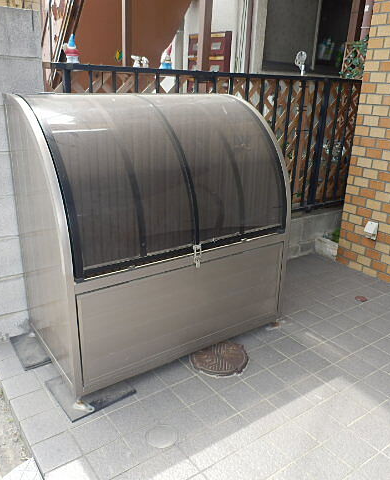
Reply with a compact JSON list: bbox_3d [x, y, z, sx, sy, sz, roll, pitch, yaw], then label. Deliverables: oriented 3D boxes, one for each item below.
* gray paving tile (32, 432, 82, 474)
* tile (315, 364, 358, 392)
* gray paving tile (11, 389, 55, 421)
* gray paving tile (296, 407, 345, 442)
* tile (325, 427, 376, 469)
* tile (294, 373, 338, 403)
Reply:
[{"bbox_3d":[-0.505,0.775,1.620,0.136,0.015,0.145,-13,24,-33],"label":"gray paving tile"},{"bbox_3d":[0.649,0.639,2.043,0.147,0.012,0.147,-12,24,-34],"label":"tile"},{"bbox_3d":[-0.671,0.682,1.832,0.147,0.012,0.147,-12,24,-34],"label":"gray paving tile"},{"bbox_3d":[0.493,0.737,1.771,0.147,0.020,0.147,-12,23,-33],"label":"gray paving tile"},{"bbox_3d":[0.580,0.777,1.651,0.146,0.016,0.146,-13,23,-33],"label":"tile"},{"bbox_3d":[0.529,0.668,1.969,0.147,0.020,0.147,-12,23,-33],"label":"tile"}]

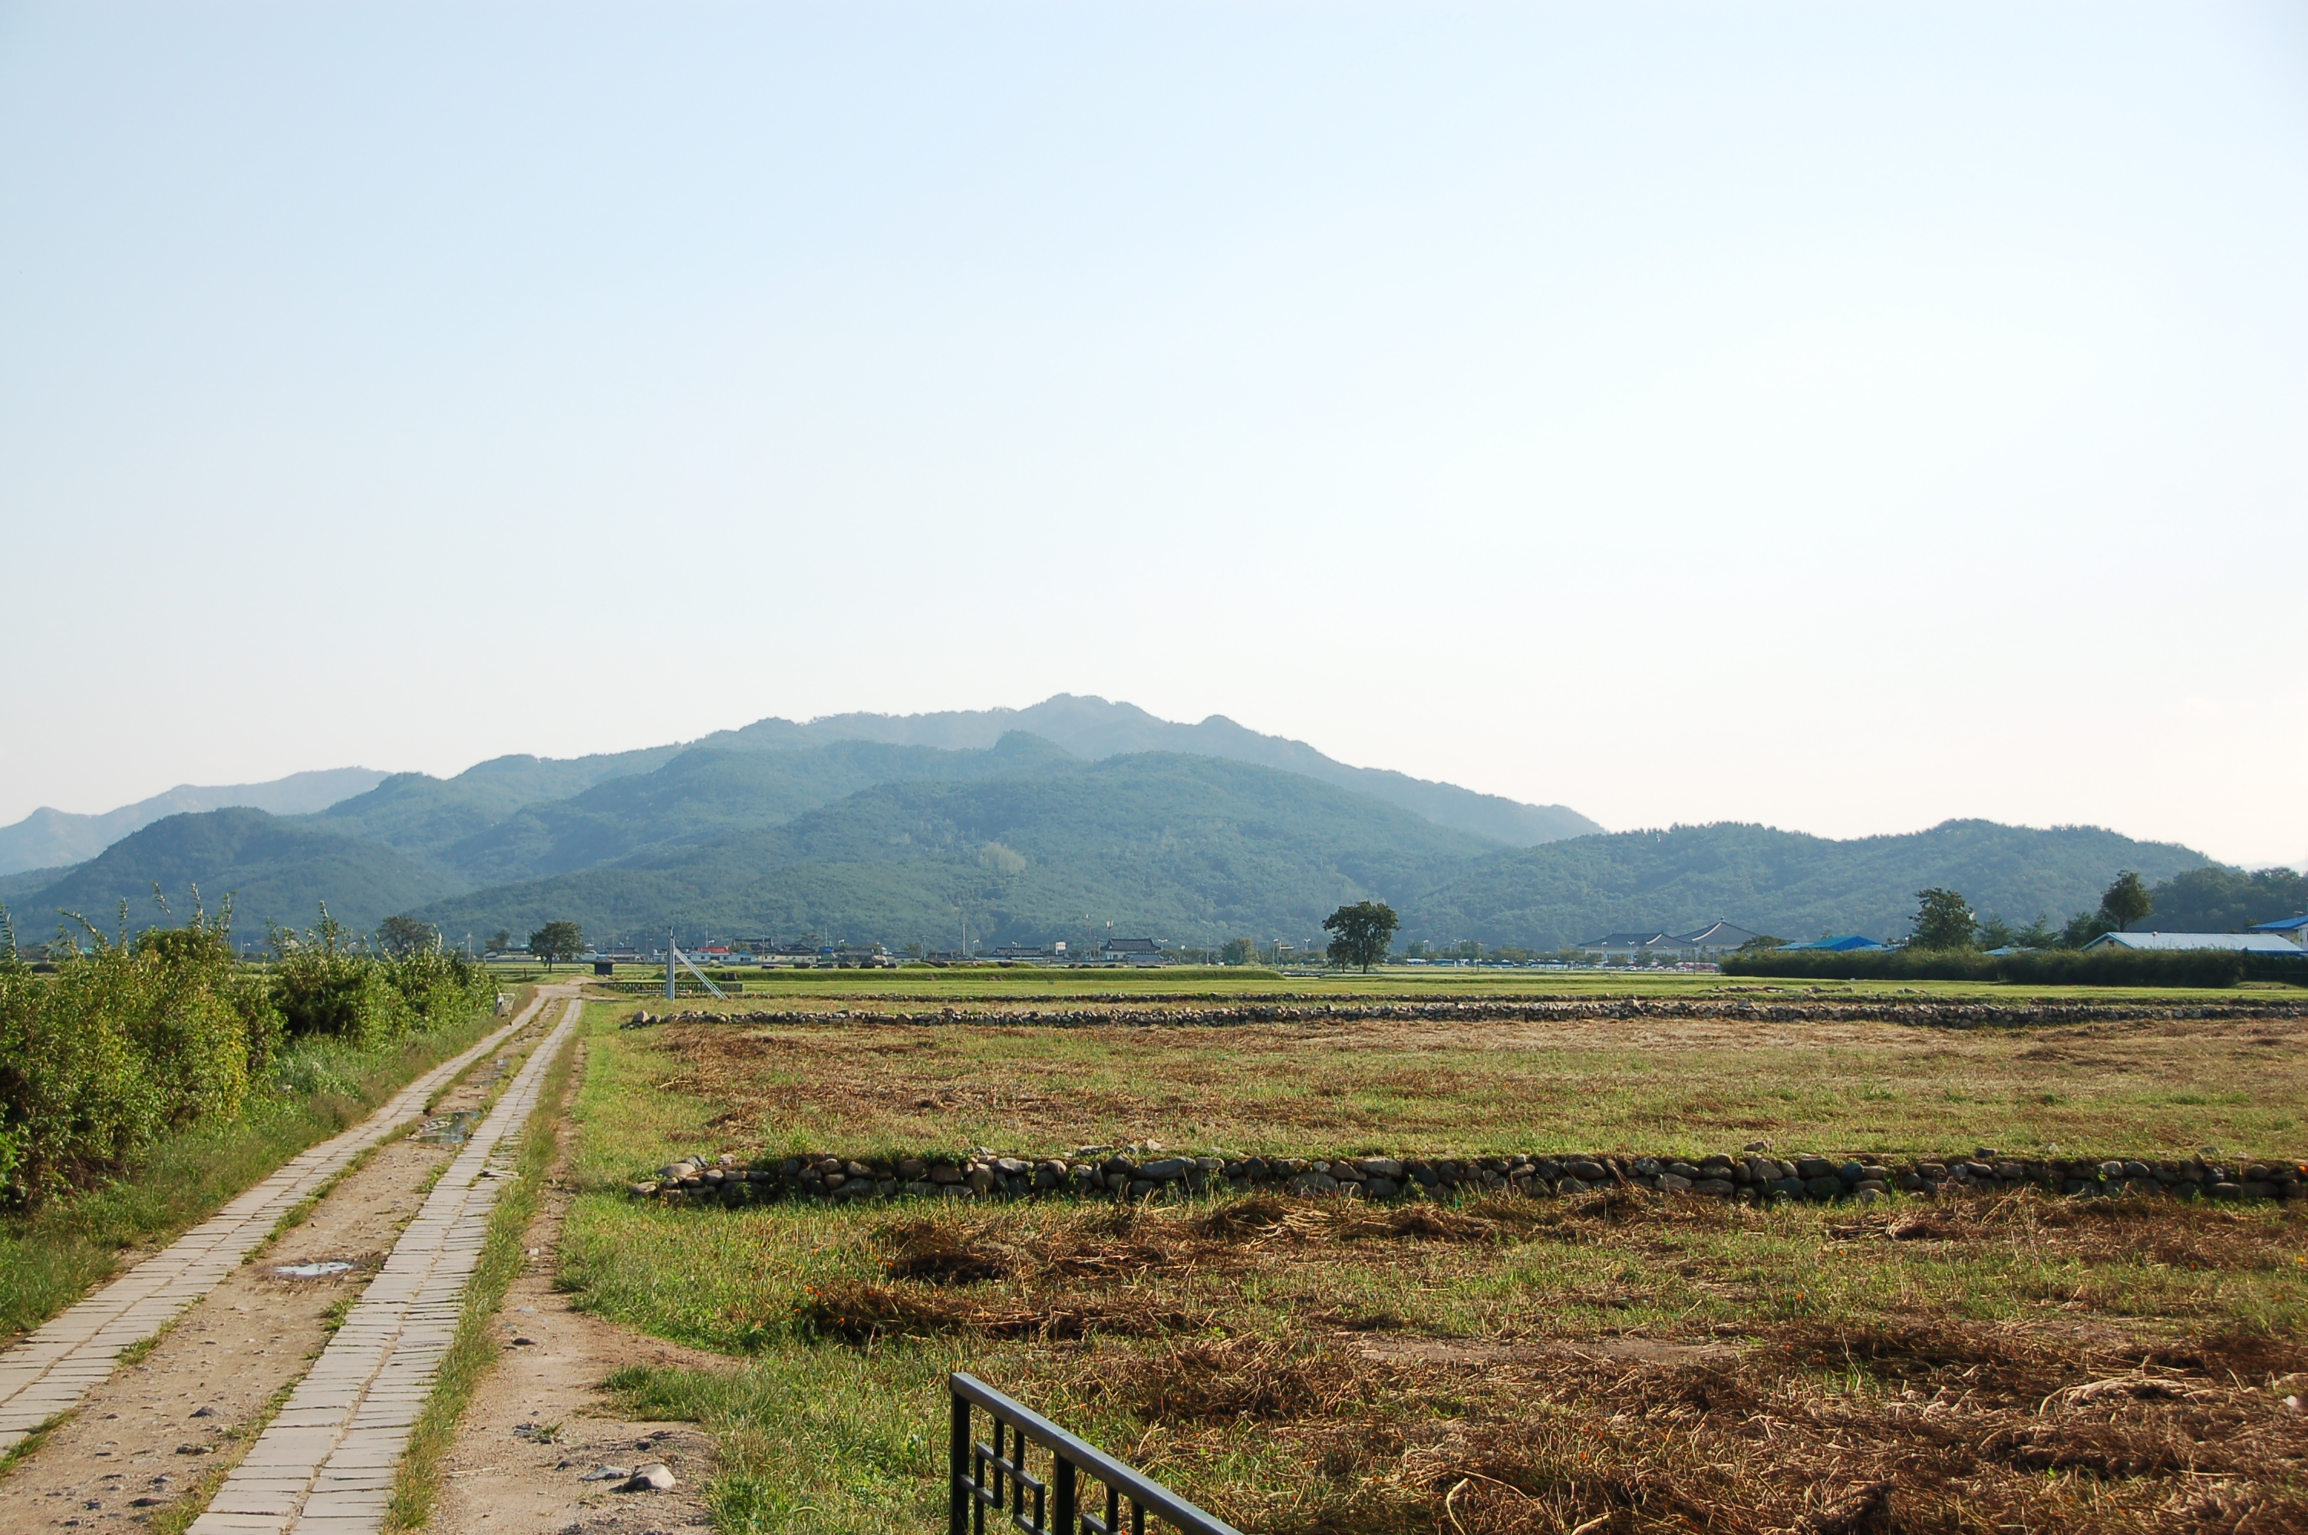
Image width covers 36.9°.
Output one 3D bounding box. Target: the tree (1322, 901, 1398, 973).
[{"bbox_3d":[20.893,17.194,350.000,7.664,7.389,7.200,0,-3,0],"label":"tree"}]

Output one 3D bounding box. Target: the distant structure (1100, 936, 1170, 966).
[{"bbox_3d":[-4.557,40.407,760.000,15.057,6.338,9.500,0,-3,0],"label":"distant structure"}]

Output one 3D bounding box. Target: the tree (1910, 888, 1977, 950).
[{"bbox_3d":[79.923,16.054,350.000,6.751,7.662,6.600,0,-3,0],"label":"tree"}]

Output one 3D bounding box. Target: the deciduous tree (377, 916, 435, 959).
[{"bbox_3d":[-97.362,22.518,450.000,7.742,6.568,7.400,0,-3,0],"label":"deciduous tree"}]

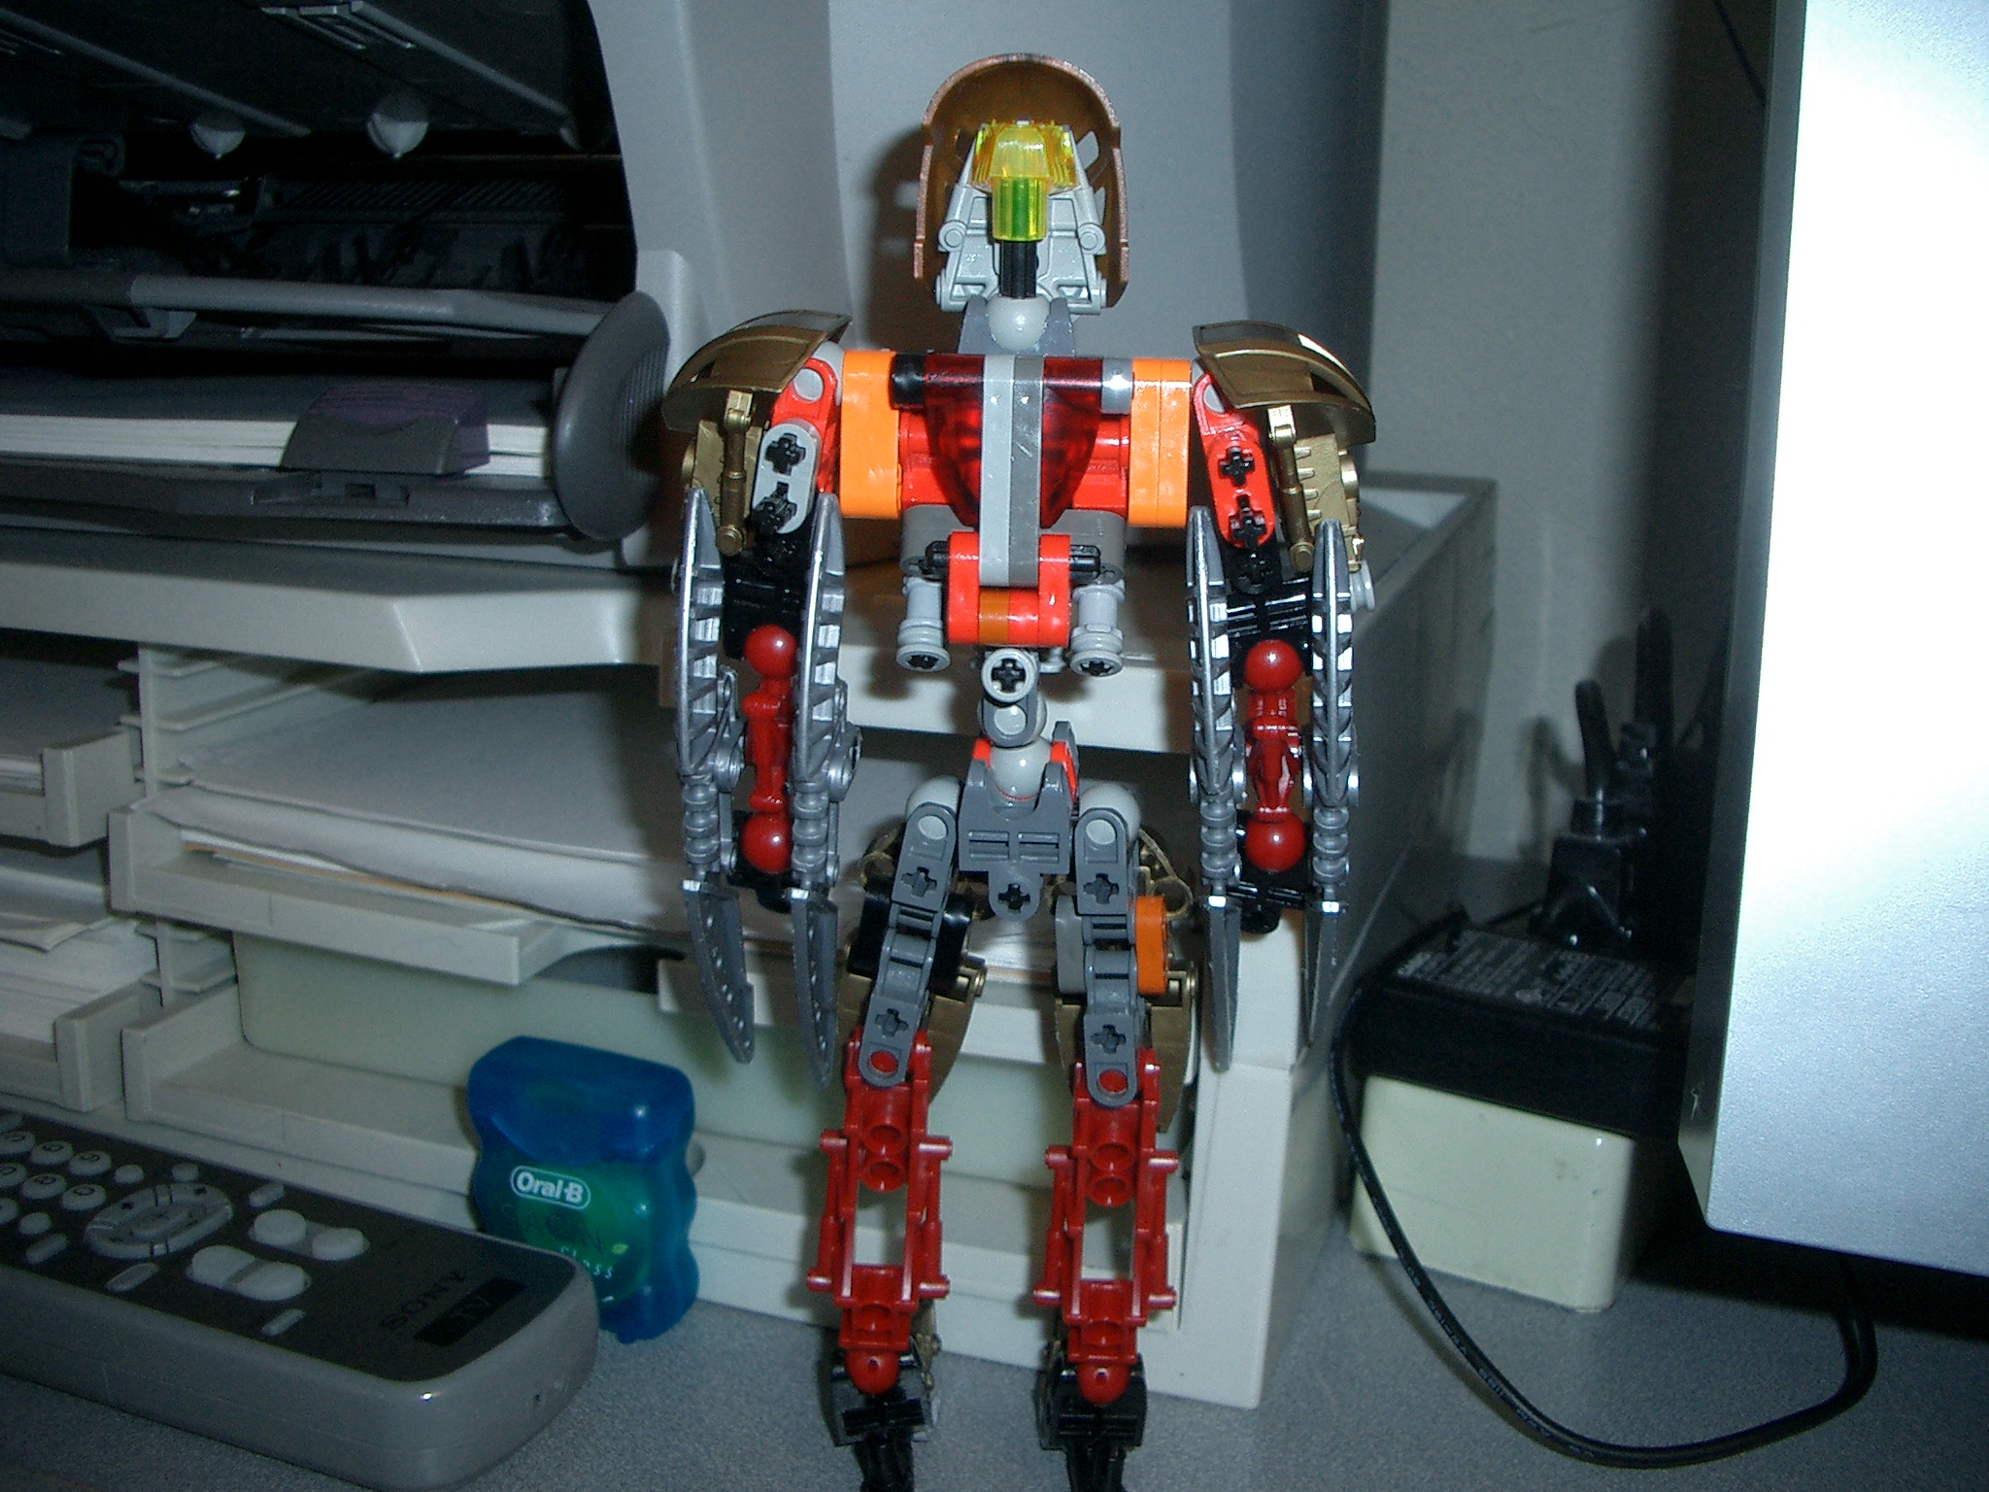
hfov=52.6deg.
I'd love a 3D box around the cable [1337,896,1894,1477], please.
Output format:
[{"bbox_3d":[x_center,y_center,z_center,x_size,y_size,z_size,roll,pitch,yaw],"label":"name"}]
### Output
[{"bbox_3d":[0.115,0.079,0.382,0.106,0.057,0.118,6,15,18],"label":"cable"}]

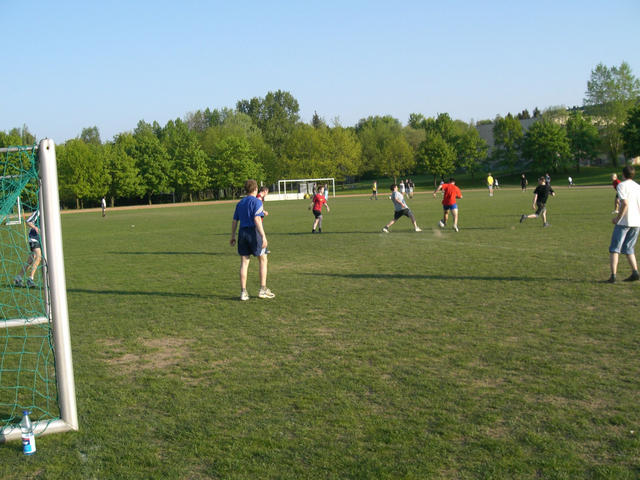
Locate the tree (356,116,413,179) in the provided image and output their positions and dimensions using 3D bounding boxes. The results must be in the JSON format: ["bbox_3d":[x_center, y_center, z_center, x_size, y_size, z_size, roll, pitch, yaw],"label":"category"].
[{"bbox_3d":[9.963,-14.506,112.000,8.500,10.999,8.500,-3,4,0],"label":"tree"}]

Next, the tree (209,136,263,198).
[{"bbox_3d":[-13.951,-11.846,116.000,8.920,10.480,8.920,-4,4,-6],"label":"tree"}]

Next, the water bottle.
[{"bbox_3d":[-1.864,1.218,4.487,0.088,0.285,0.088,-3,4,0],"label":"water bottle"}]

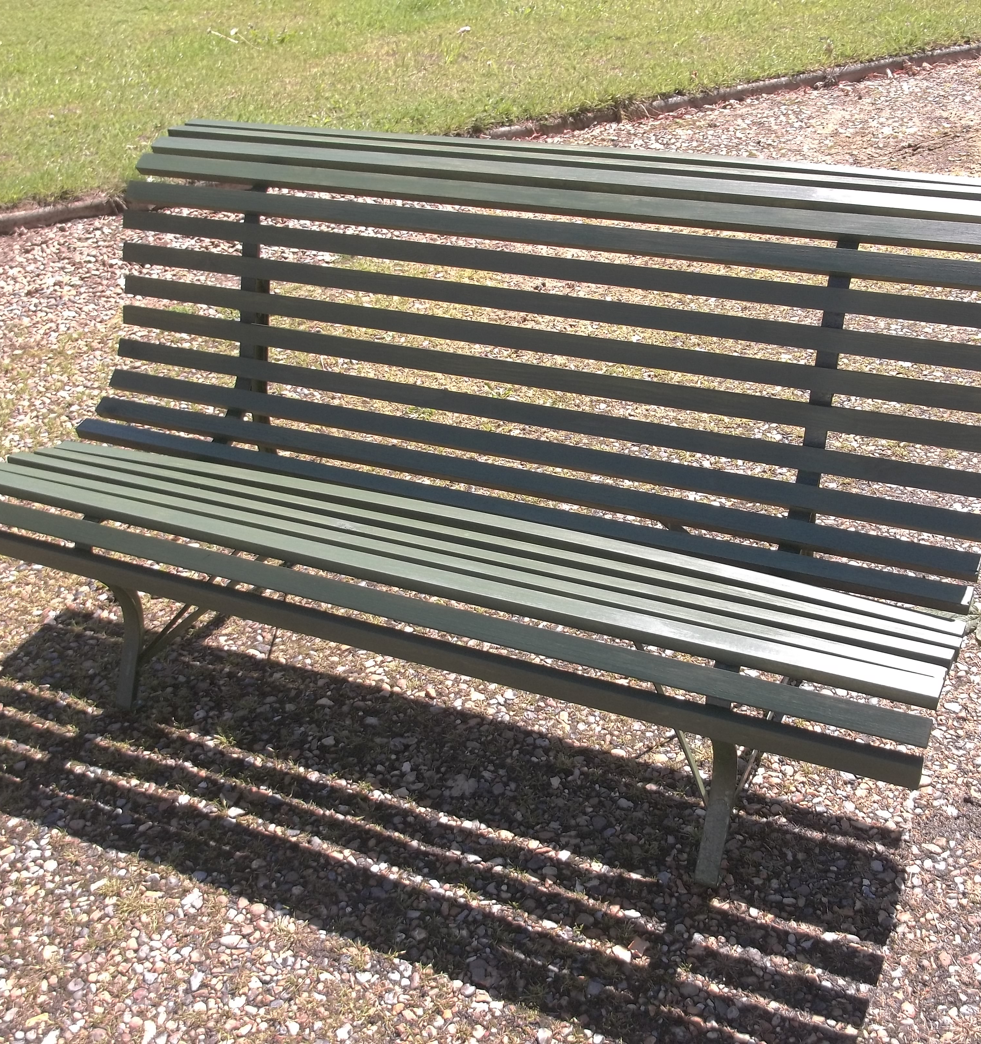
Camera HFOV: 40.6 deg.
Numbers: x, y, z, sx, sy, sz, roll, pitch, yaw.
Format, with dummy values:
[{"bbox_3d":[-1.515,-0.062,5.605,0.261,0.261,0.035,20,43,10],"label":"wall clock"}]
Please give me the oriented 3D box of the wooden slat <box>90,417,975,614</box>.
[{"bbox_3d":[-0.054,-0.037,2.442,1.800,0.023,0.038,11,51,24],"label":"wooden slat"}]

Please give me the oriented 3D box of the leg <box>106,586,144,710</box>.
[{"bbox_3d":[-0.700,0.235,2.542,0.036,0.280,0.095,11,34,24],"label":"leg"}]

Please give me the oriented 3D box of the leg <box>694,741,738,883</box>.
[{"bbox_3d":[0.352,0.446,2.066,0.036,0.280,0.095,11,34,24],"label":"leg"}]

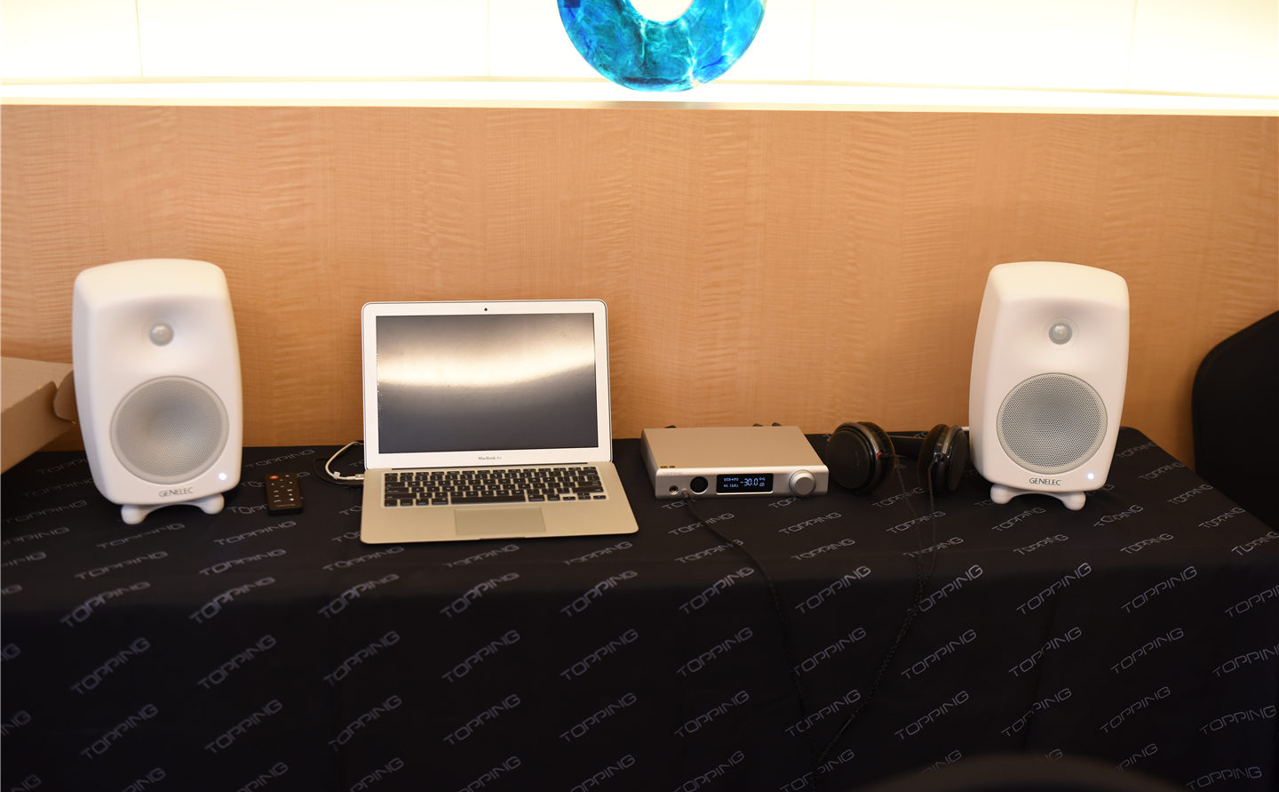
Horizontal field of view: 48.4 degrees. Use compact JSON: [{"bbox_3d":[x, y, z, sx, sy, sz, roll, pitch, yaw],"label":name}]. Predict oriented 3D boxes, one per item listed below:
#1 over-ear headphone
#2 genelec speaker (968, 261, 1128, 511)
[{"bbox_3d":[0.342,0.065,1.906,0.187,0.092,0.195,2,14,6],"label":"over-ear headphone"},{"bbox_3d":[0.526,-0.023,1.840,0.189,0.299,0.178,4,15,12],"label":"genelec speaker"}]

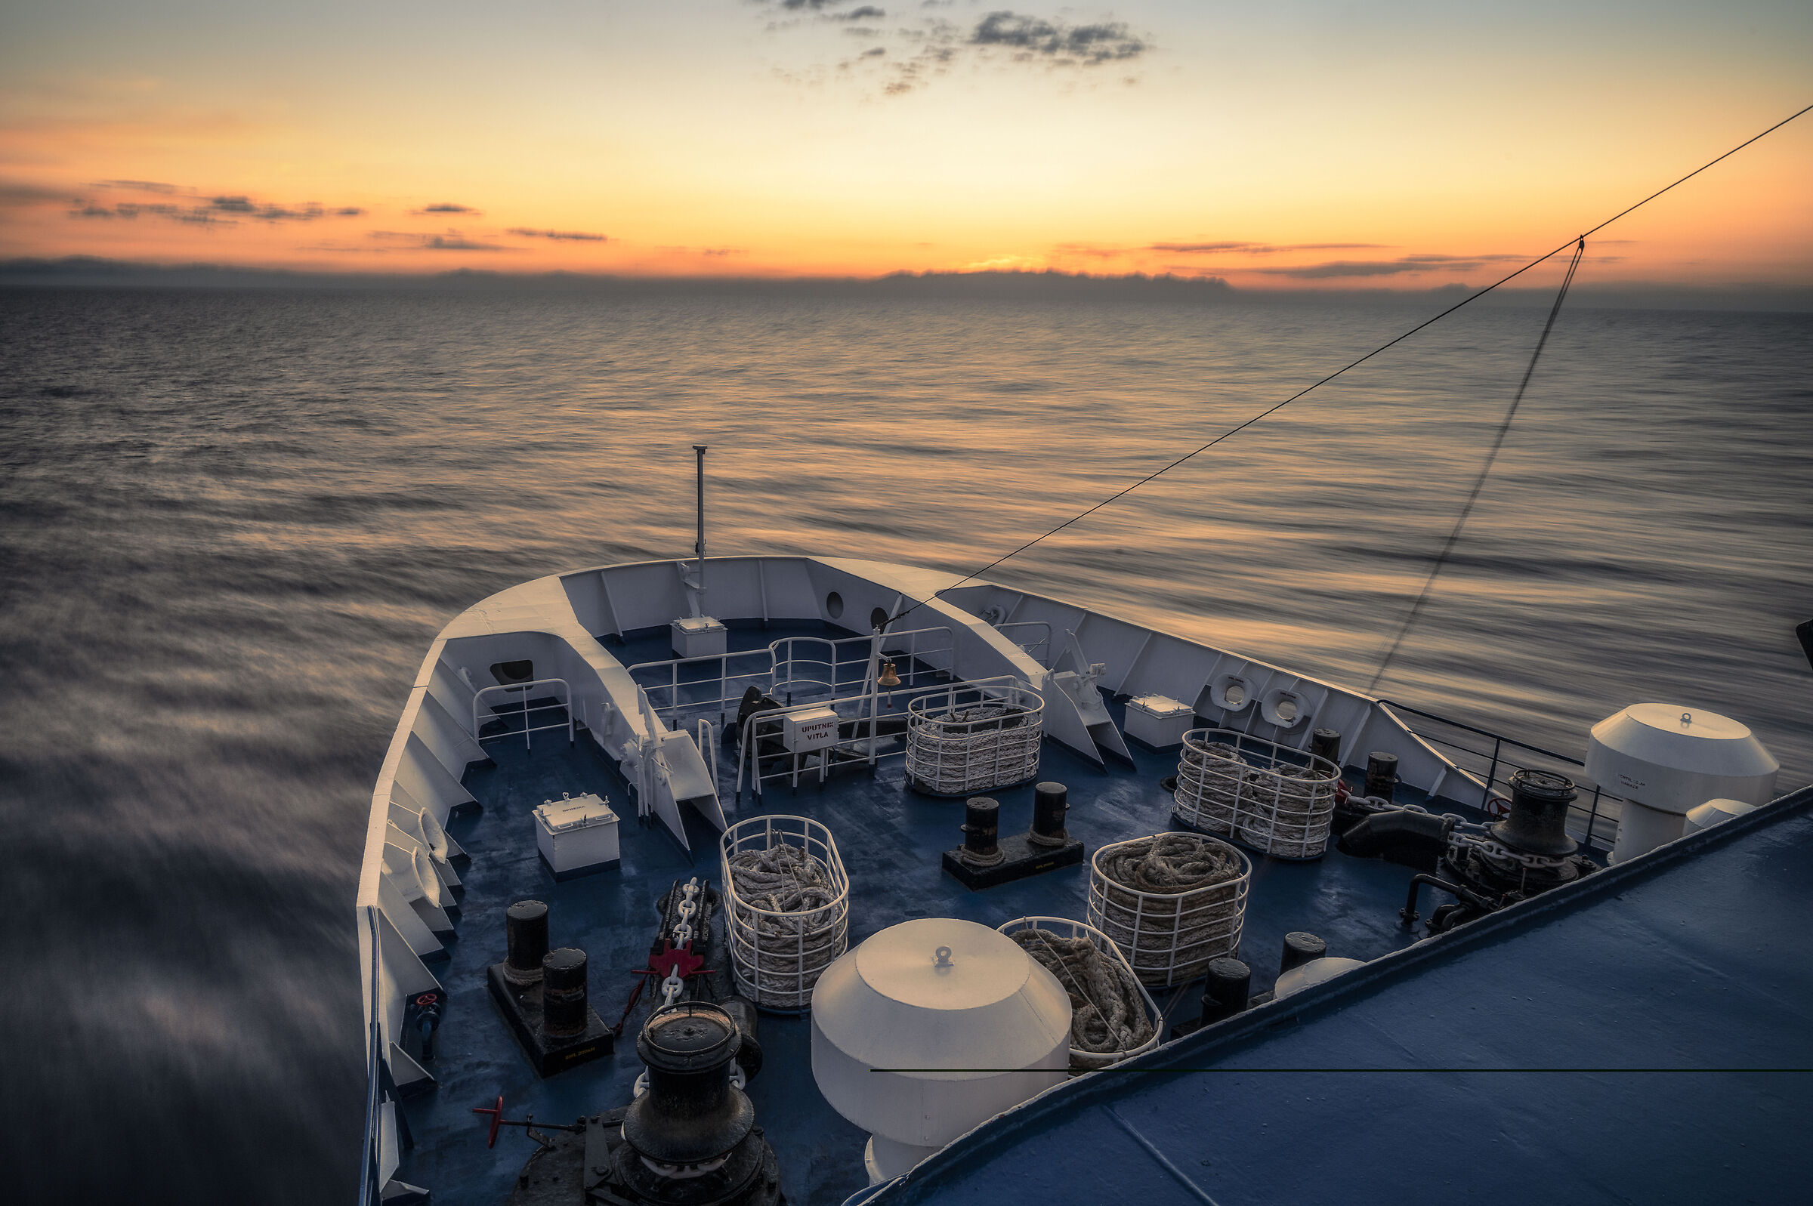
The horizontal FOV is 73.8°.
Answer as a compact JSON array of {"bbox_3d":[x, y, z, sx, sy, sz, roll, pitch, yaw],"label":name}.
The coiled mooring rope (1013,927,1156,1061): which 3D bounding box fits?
[{"bbox_3d":[1.282,3.471,9.645,0.954,0.835,1.775,-1,16,-12],"label":"coiled mooring rope"}]

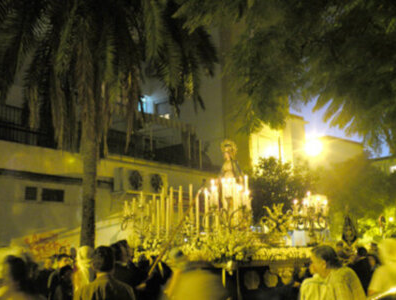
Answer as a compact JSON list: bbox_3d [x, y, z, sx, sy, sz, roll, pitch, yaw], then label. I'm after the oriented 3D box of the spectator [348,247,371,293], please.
[{"bbox_3d":[3.061,2.668,8.959,0.500,1.720,0.350,9,-14,-39],"label":"spectator"}]

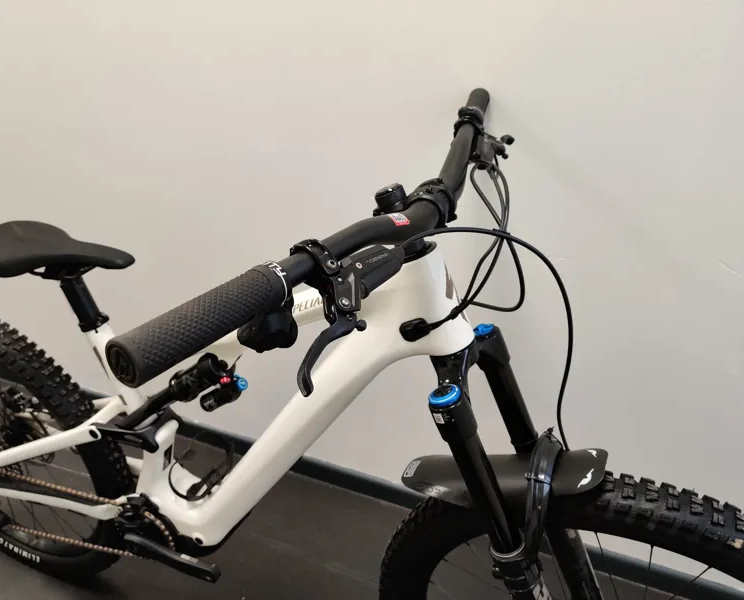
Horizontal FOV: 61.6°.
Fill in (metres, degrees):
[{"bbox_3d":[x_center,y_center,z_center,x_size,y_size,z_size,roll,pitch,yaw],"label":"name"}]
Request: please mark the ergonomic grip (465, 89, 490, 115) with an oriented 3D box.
[{"bbox_3d":[0.159,-0.294,0.936,0.033,0.033,0.135,7,34,13],"label":"ergonomic grip"}]

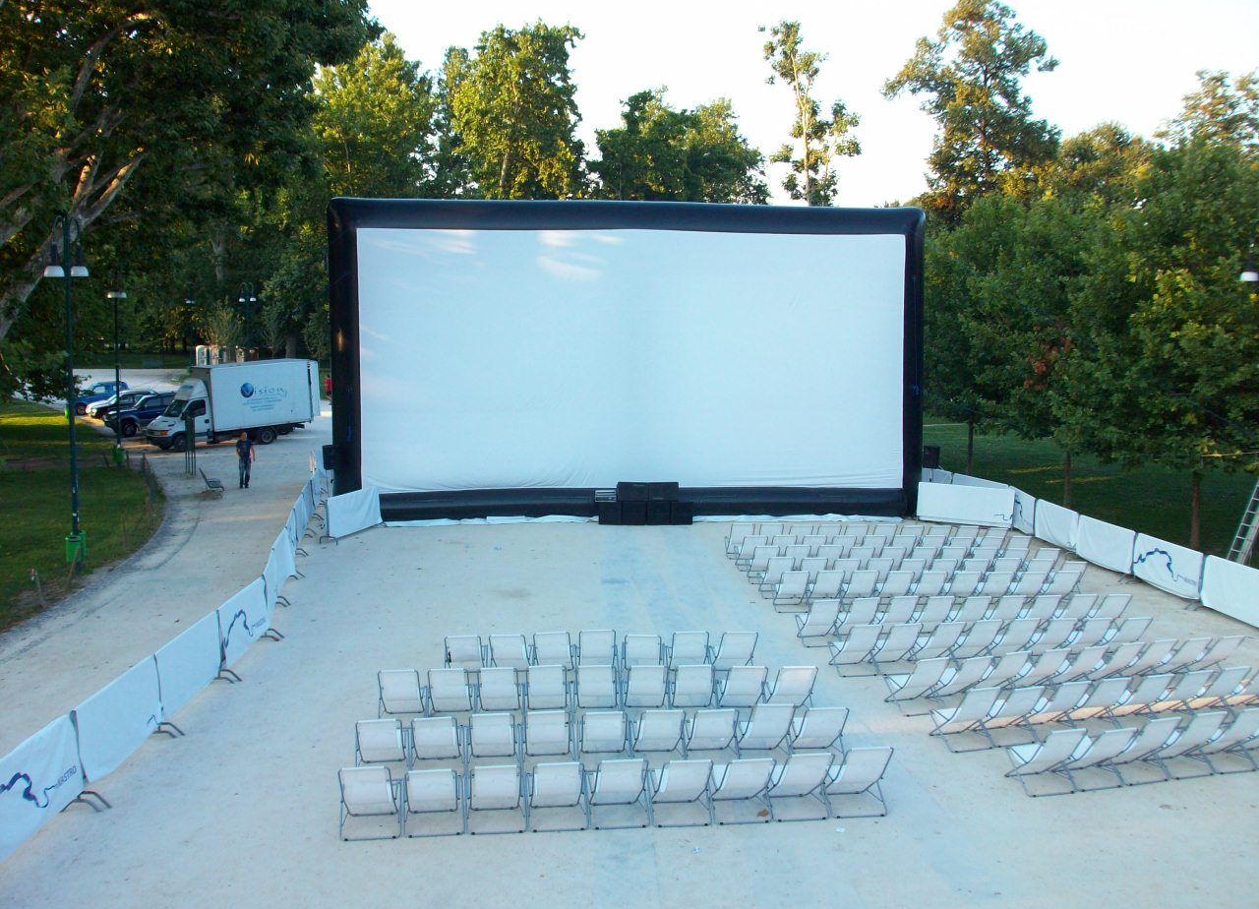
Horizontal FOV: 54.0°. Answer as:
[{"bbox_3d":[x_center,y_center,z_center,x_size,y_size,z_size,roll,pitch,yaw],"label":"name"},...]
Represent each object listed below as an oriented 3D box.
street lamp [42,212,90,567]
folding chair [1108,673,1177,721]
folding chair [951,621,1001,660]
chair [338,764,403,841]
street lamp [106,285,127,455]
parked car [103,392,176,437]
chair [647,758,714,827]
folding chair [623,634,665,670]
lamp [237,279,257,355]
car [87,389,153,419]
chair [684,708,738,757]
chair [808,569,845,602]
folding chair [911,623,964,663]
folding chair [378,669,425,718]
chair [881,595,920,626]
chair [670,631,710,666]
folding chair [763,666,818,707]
[{"bbox_3d":[-11.719,-1.300,25.824,0.980,7.290,0.480,-3,7,-24],"label":"street lamp"},{"bbox_3d":[6.647,3.183,16.247,0.617,0.807,0.870,-1,7,-16],"label":"folding chair"},{"bbox_3d":[5.530,2.970,19.806,0.625,0.830,0.890,-1,7,-15],"label":"folding chair"},{"bbox_3d":[-2.780,3.610,13.241,0.640,0.889,0.946,-1,7,-7],"label":"chair"},{"bbox_3d":[-18.066,-2.976,43.535,0.800,6.800,0.550,-3,8,-30],"label":"street lamp"},{"bbox_3d":[-22.448,-1.860,58.542,4.400,1.770,1.770,-6,9,-45],"label":"parked car"},{"bbox_3d":[0.525,3.375,12.727,0.600,0.802,0.874,-1,6,-8],"label":"chair"},{"bbox_3d":[0.195,3.035,18.911,0.625,0.806,0.890,0,7,-2],"label":"folding chair"},{"bbox_3d":[-26.059,-8.116,84.774,1.200,7.300,0.450,-2,7,-17],"label":"lamp"},{"bbox_3d":[-27.547,-2.796,68.399,4.350,1.500,1.740,-6,9,-45],"label":"car"},{"bbox_3d":[0.977,3.272,14.730,0.615,0.819,0.849,0,6,-4],"label":"chair"},{"bbox_3d":[3.485,2.381,21.956,0.600,0.802,0.874,0,6,-3],"label":"chair"},{"bbox_3d":[4.702,2.867,18.945,0.617,0.795,0.881,-2,7,-19],"label":"folding chair"},{"bbox_3d":[-2.970,3.108,16.169,0.617,0.820,0.858,0,7,-5],"label":"folding chair"},{"bbox_3d":[4.291,2.599,19.925,0.600,0.802,0.874,-1,6,-10],"label":"chair"},{"bbox_3d":[0.873,2.913,18.259,0.615,0.819,0.849,0,6,-2],"label":"chair"},{"bbox_3d":[2.093,3.025,15.976,0.600,0.802,0.874,-1,6,-5],"label":"folding chair"}]

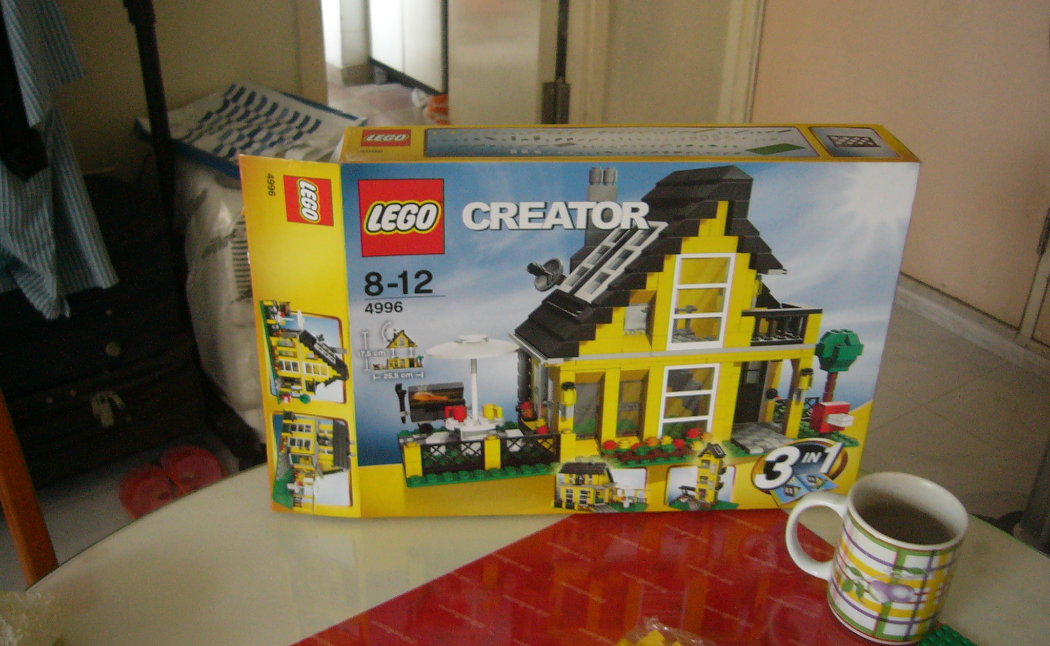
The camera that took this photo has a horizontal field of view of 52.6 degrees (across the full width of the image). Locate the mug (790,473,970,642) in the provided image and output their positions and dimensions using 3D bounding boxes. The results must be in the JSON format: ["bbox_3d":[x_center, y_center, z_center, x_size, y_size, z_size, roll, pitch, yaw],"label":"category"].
[{"bbox_3d":[0.245,0.163,0.760,0.115,0.091,0.078,13,33,18],"label":"mug"}]

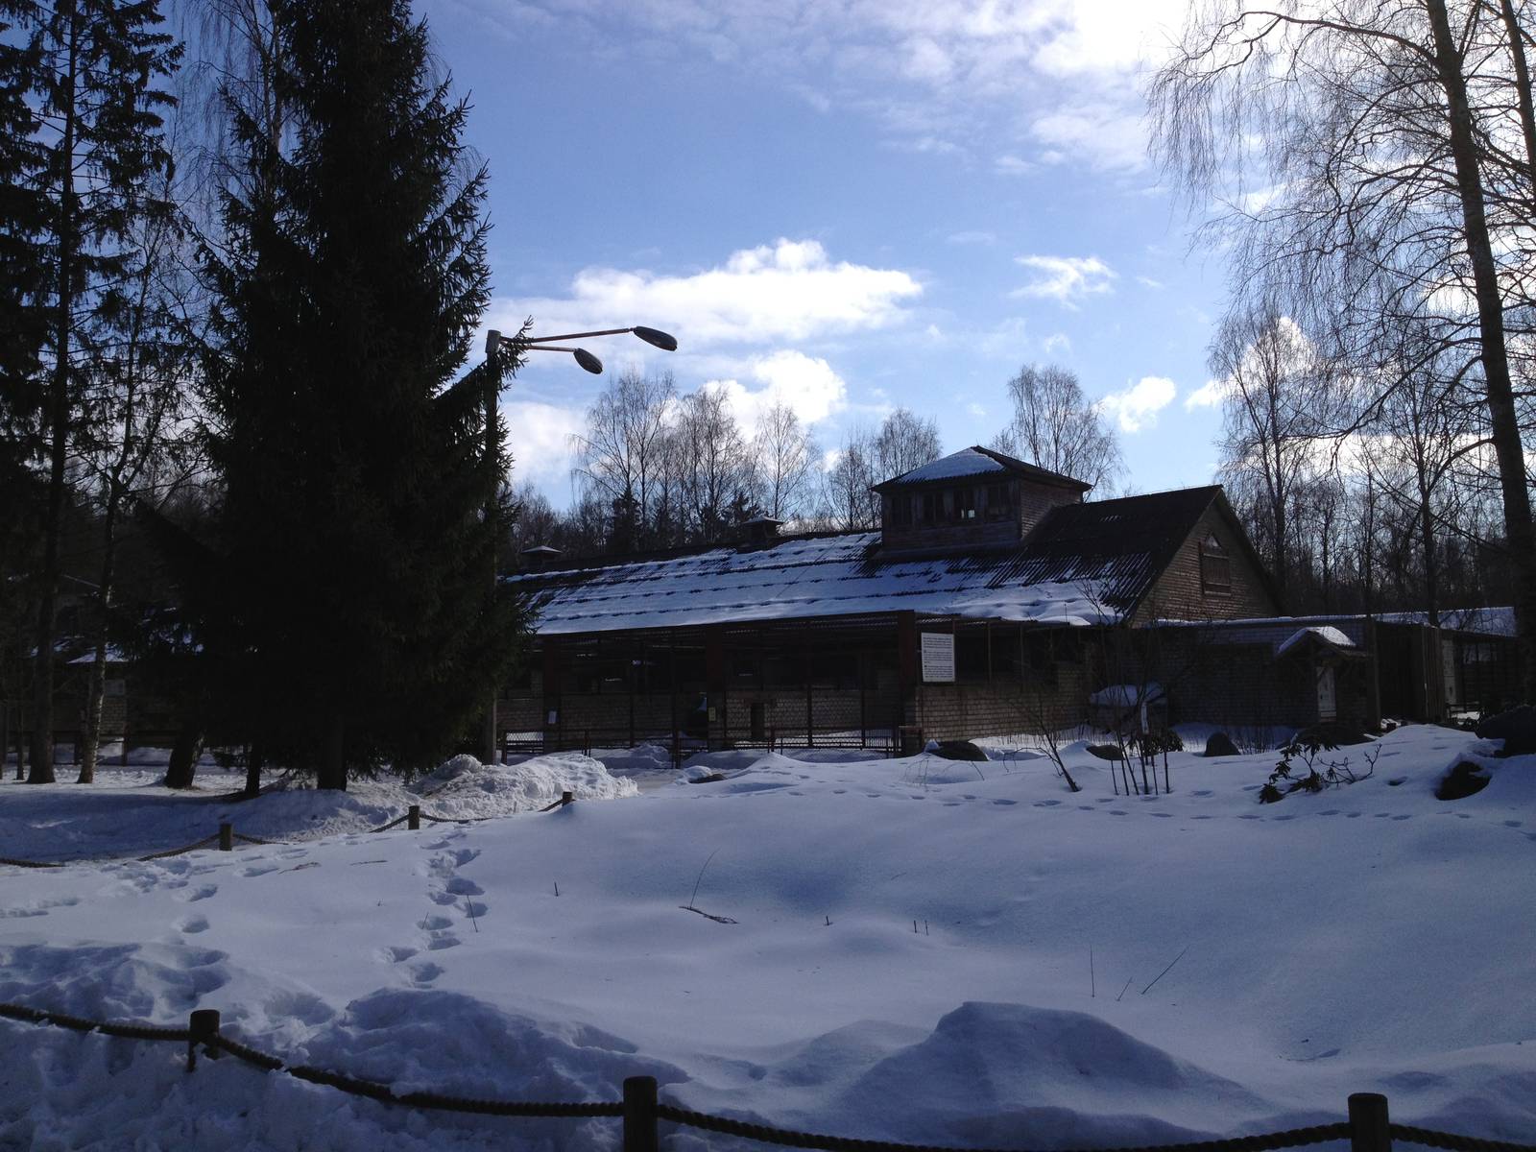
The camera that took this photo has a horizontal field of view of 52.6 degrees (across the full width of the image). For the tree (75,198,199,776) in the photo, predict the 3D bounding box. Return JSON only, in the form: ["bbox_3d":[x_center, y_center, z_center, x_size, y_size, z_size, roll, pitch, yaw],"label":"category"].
[{"bbox_3d":[-14.958,-2.136,36.815,3.044,14.057,3.044,-1,-5,0],"label":"tree"}]

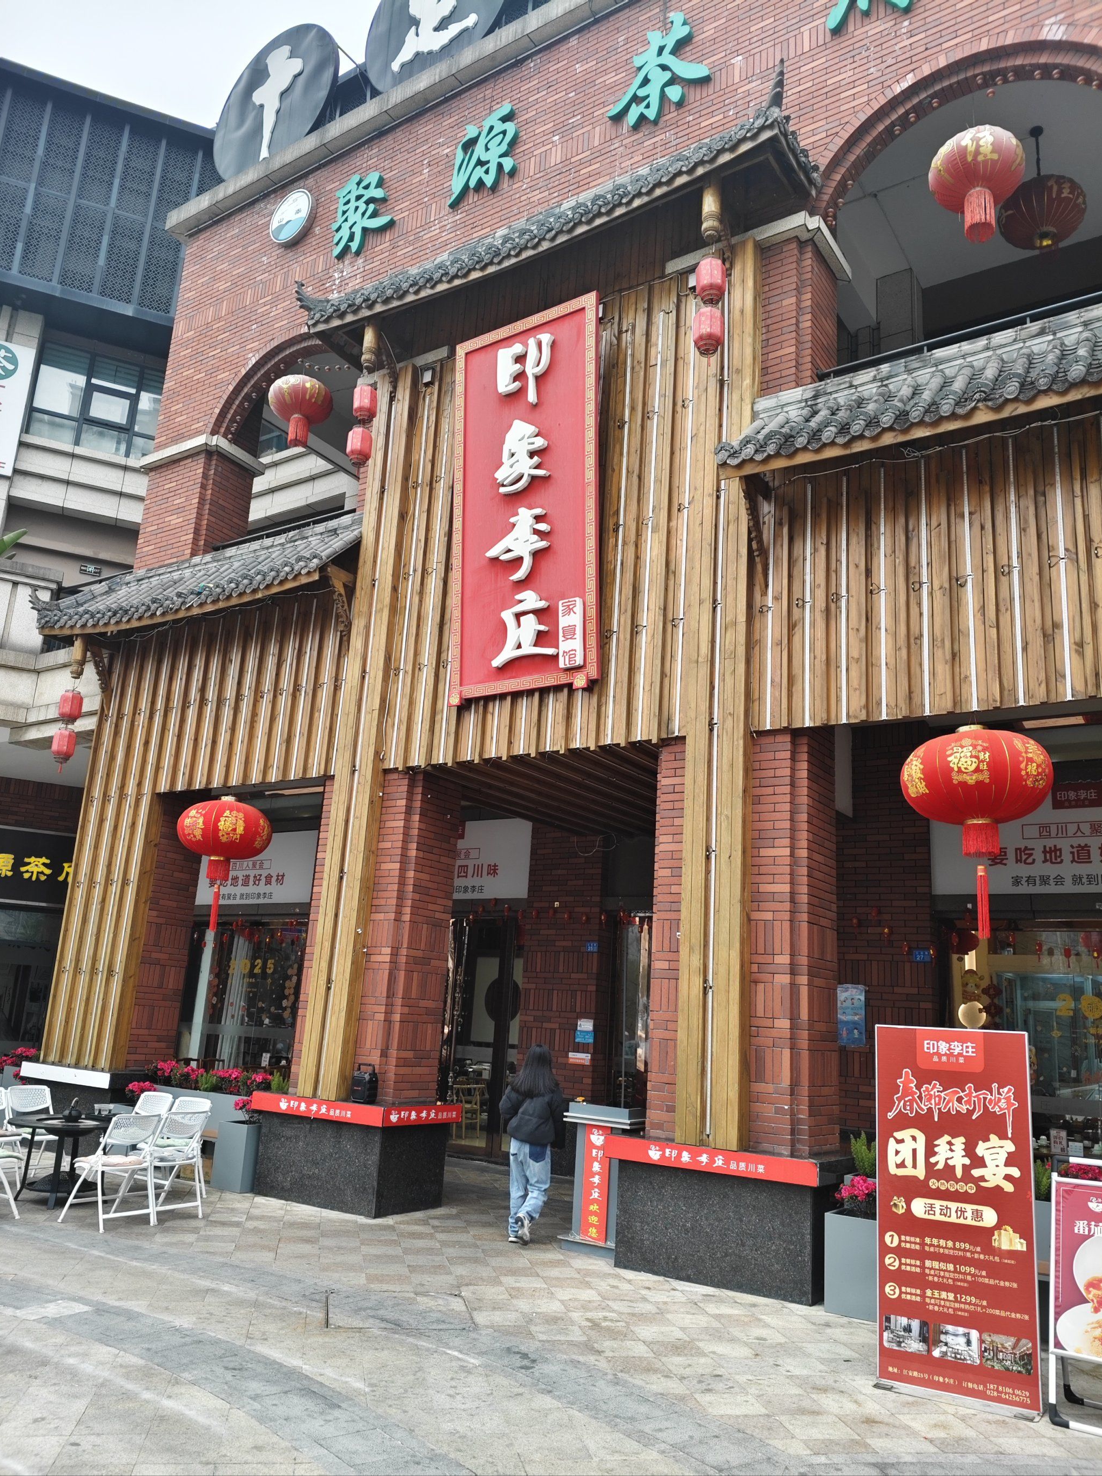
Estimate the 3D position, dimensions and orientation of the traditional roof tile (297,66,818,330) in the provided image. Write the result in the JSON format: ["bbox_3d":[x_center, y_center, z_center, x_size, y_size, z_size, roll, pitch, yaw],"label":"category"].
[{"bbox_3d":[-0.250,-4.897,10.976,5.750,1.300,0.950,-6,-17,34],"label":"traditional roof tile"}]

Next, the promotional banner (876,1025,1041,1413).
[{"bbox_3d":[2.115,2.471,5.837,0.800,1.820,0.120,-5,-17,29],"label":"promotional banner"}]

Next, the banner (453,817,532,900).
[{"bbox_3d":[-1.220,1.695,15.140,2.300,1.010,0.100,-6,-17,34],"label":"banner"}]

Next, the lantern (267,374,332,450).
[{"bbox_3d":[-3.069,-3.942,13.526,0.790,0.880,0.790,3,-14,1],"label":"lantern"}]

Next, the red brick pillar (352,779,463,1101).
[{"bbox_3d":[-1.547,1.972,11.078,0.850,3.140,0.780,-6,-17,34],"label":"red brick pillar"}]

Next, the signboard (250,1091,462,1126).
[{"bbox_3d":[-1.899,3.587,10.796,1.730,0.165,1.120,-6,-17,34],"label":"signboard"}]

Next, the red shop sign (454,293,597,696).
[{"bbox_3d":[-0.253,-2.191,10.177,1.615,3.570,0.120,-7,-12,35],"label":"red shop sign"}]

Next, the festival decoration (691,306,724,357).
[{"bbox_3d":[1.343,-3.459,9.452,0.270,0.450,0.270,3,-15,1],"label":"festival decoration"}]

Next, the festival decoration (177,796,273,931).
[{"bbox_3d":[-3.564,1.357,11.981,1.000,1.440,1.000,-6,-18,34],"label":"festival decoration"}]

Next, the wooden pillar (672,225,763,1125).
[{"bbox_3d":[1.403,-0.700,9.036,0.490,7.630,0.150,-6,-17,34],"label":"wooden pillar"}]

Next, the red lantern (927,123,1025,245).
[{"bbox_3d":[3.619,-4.680,9.398,0.770,1.000,0.770,-6,-17,34],"label":"red lantern"}]

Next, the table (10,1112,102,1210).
[{"bbox_3d":[-4.166,3.623,9.511,0.980,0.650,0.980,-6,-17,34],"label":"table"}]

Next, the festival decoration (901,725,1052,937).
[{"bbox_3d":[2.958,0.627,7.656,0.970,1.490,0.970,-6,-17,34],"label":"festival decoration"}]

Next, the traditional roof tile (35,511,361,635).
[{"bbox_3d":[-4.189,-1.899,12.990,4.850,1.050,0.880,-6,-18,34],"label":"traditional roof tile"}]

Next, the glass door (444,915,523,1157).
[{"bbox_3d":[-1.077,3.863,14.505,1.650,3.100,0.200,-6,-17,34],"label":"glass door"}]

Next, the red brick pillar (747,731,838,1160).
[{"bbox_3d":[1.869,1.552,8.640,0.550,3.150,0.680,-6,-18,34],"label":"red brick pillar"}]

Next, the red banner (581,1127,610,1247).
[{"bbox_3d":[0.361,3.558,8.855,0.230,0.850,0.030,-6,-18,34],"label":"red banner"}]

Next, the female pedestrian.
[{"bbox_3d":[-0.158,3.332,9.200,0.500,1.570,0.430,-1,-15,17],"label":"female pedestrian"}]

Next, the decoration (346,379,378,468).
[{"bbox_3d":[-1.998,-3.334,11.763,0.260,0.980,0.260,3,-14,1],"label":"decoration"}]

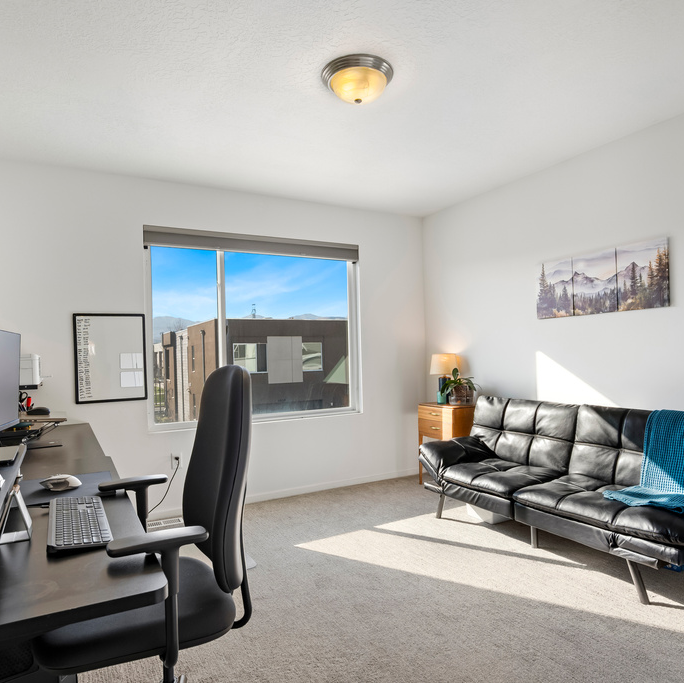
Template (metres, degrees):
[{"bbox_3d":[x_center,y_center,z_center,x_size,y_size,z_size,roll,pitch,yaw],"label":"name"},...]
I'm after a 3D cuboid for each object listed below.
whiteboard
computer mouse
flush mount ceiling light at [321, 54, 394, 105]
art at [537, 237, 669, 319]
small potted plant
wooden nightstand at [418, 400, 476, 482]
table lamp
[{"bbox_3d":[-1.588,0.111,3.128,0.443,0.610,0.020,-1,-1,-27],"label":"whiteboard"},{"bbox_3d":[-0.965,0.482,1.565,0.127,0.045,0.080,-1,-1,-31],"label":"computer mouse"},{"bbox_3d":[0.073,-1.152,2.088,0.330,0.120,0.330,-1,-1,0],"label":"flush mount ceiling light"},{"bbox_3d":[1.686,-0.388,3.023,0.025,0.410,0.870,-1,-1,-31],"label":"art"},{"bbox_3d":[0.998,0.391,3.880,0.280,0.320,0.300,-1,-1,0],"label":"small potted plant"},{"bbox_3d":[0.940,0.899,3.910,0.360,0.688,0.410,-1,-1,-31],"label":"wooden nightstand"},{"bbox_3d":[0.908,0.333,4.026,0.260,0.445,0.260,-1,-1,0],"label":"table lamp"}]

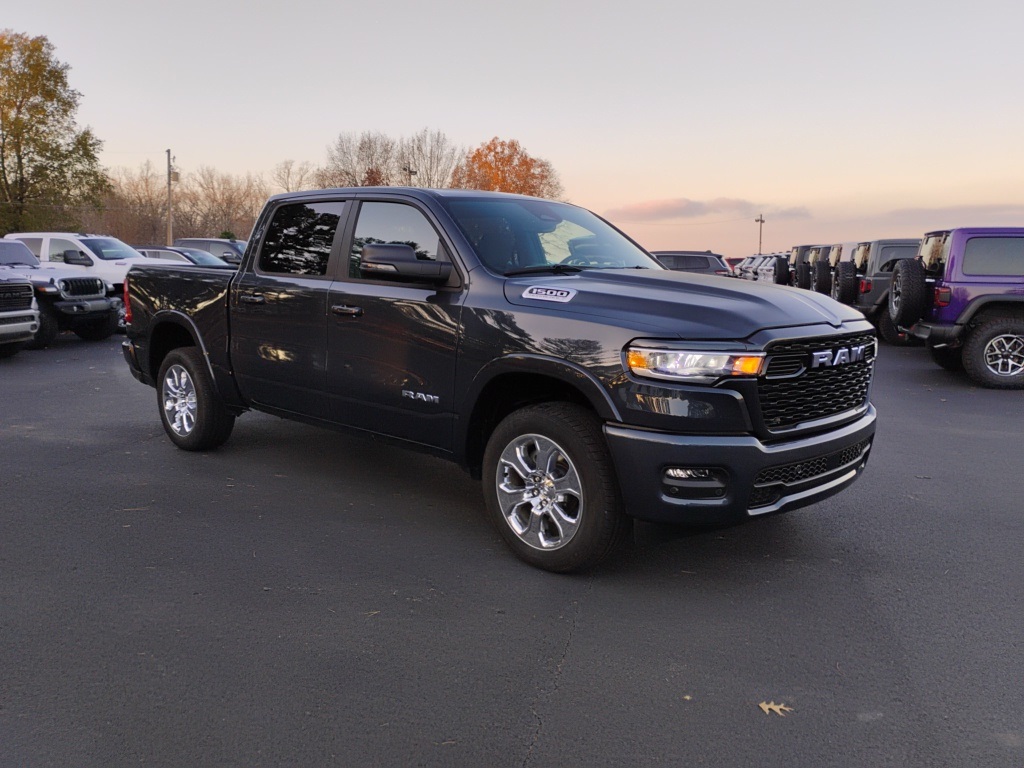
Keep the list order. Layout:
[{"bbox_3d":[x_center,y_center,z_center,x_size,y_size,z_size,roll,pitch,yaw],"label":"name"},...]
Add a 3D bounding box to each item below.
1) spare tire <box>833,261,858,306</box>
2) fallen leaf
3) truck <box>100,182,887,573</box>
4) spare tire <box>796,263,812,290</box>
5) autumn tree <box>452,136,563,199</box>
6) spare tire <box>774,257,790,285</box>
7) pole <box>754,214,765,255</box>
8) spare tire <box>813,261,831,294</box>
[{"bbox_3d":[5.919,-1.757,14.700,0.280,0.820,0.820,1,8,9],"label":"spare tire"},{"bbox_3d":[0.867,1.058,2.712,0.111,0.015,0.087,2,9,14],"label":"fallen leaf"},{"bbox_3d":[-0.603,-0.377,5.763,5.920,1.970,2.120,8,11,43],"label":"truck"},{"bbox_3d":[6.811,-2.412,19.300,0.270,0.810,0.810,1,8,9],"label":"spare tire"},{"bbox_3d":[-0.457,-14.504,68.847,9.400,11.750,9.000,0,8,0],"label":"autumn tree"},{"bbox_3d":[7.119,-2.908,21.800,0.280,0.820,0.820,1,8,9],"label":"spare tire"},{"bbox_3d":[33.706,-18.952,112.578,1.350,8.020,0.400,3,9,17],"label":"pole"},{"bbox_3d":[6.427,-2.139,17.200,0.280,0.820,0.820,1,8,9],"label":"spare tire"}]

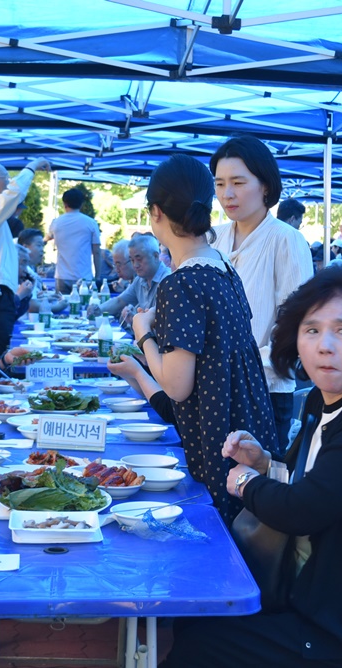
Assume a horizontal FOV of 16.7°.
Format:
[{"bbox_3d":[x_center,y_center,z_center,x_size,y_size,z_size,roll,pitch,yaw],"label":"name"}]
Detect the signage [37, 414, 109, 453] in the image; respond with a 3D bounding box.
[{"bbox_3d":[-0.294,0.302,3.574,0.210,0.096,0.055,2,6,10],"label":"signage"}]

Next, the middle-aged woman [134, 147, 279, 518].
[{"bbox_3d":[0.095,0.320,3.150,0.400,1.600,0.460,5,6,32],"label":"middle-aged woman"}]

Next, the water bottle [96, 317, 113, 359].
[{"bbox_3d":[-0.315,0.017,5.706,0.071,0.245,0.071,1,5,-5],"label":"water bottle"}]

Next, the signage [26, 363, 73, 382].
[{"bbox_3d":[-0.509,0.166,4.927,0.200,0.096,0.055,1,6,-10],"label":"signage"}]

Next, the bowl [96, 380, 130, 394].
[{"bbox_3d":[-0.230,0.216,4.617,0.141,0.038,0.141,1,5,-5],"label":"bowl"}]

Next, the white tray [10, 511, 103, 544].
[{"bbox_3d":[-0.236,0.403,2.430,0.189,0.032,0.153,1,5,-5],"label":"white tray"}]

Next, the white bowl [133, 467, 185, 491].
[{"bbox_3d":[-0.043,0.384,3.073,0.168,0.040,0.168,1,5,0],"label":"white bowl"}]

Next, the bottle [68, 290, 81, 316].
[{"bbox_3d":[-0.700,-0.238,8.585,0.074,0.243,0.074,1,5,-5],"label":"bottle"}]

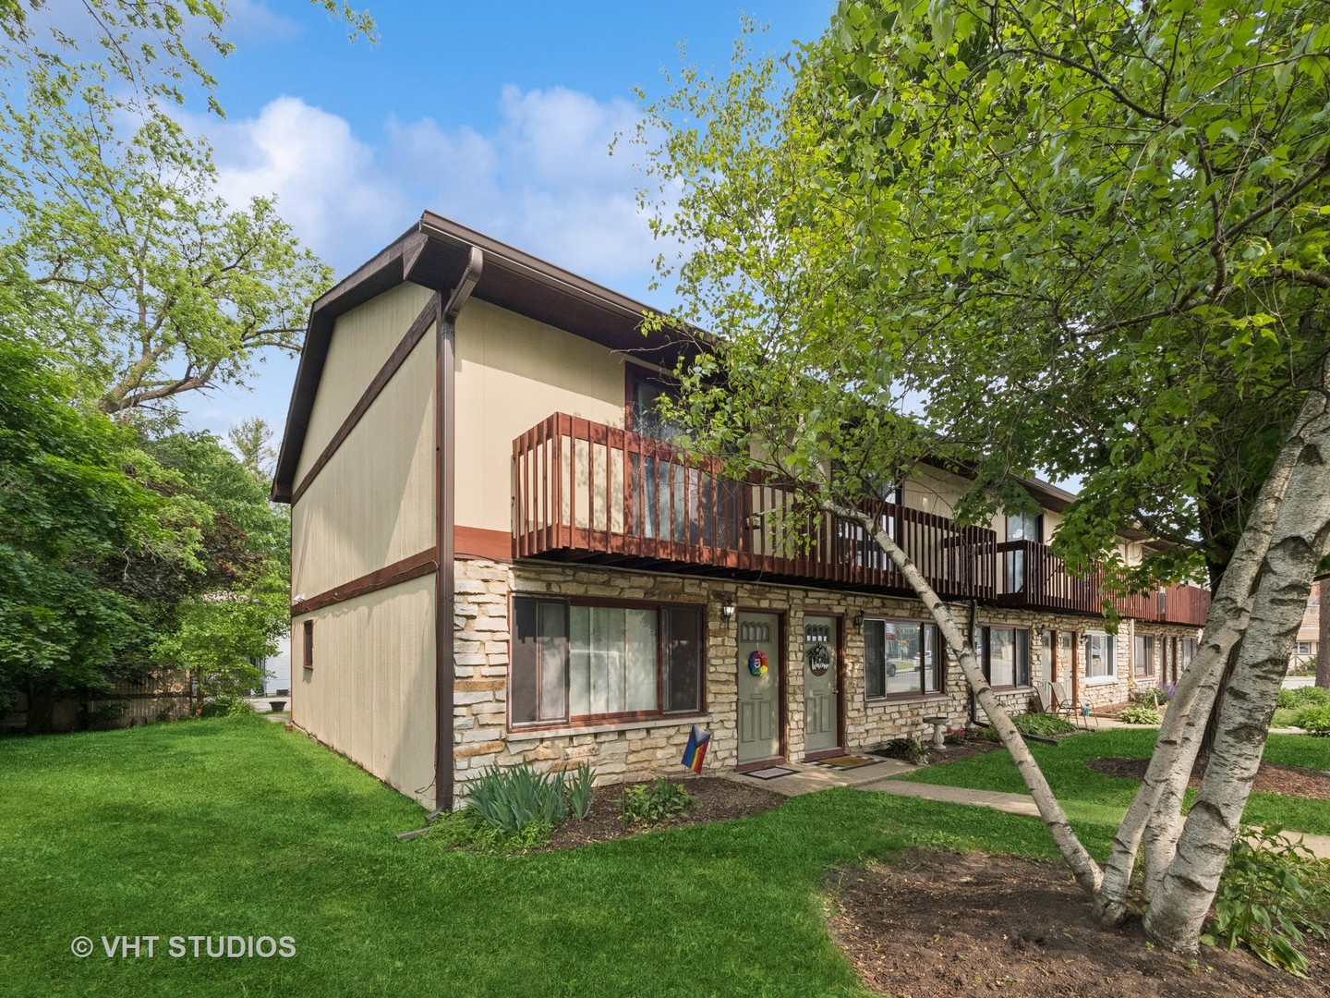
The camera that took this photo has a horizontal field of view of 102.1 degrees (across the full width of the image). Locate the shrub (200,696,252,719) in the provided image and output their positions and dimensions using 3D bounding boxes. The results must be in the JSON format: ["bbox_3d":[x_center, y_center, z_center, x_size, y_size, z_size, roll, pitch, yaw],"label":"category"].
[{"bbox_3d":[-10.283,4.880,12.600,1.200,0.560,0.900,10,-16,-37],"label":"shrub"}]

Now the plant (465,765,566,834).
[{"bbox_3d":[-1.288,2.608,4.680,0.820,0.580,0.620,10,-16,-37],"label":"plant"}]

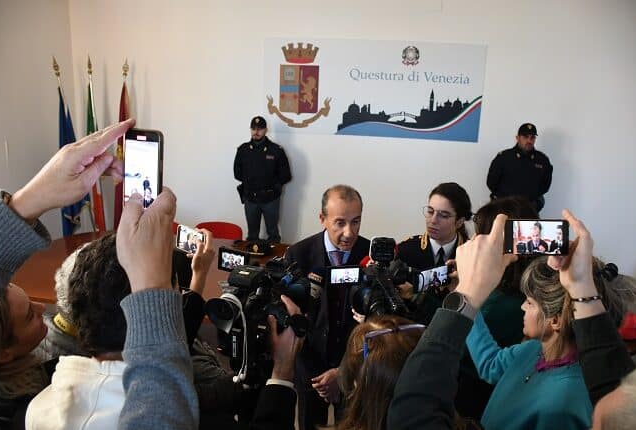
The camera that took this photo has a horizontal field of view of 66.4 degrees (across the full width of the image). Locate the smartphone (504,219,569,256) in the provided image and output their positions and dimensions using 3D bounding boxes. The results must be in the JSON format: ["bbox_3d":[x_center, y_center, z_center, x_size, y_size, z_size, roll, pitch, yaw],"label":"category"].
[{"bbox_3d":[0.441,0.046,0.980,0.147,0.072,0.009,-1,-2,-14],"label":"smartphone"}]

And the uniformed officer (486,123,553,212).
[{"bbox_3d":[1.939,0.040,4.779,0.590,1.830,0.360,3,12,4],"label":"uniformed officer"}]

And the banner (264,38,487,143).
[{"bbox_3d":[0.572,-1.308,5.098,2.267,0.973,0.020,3,12,4],"label":"banner"}]

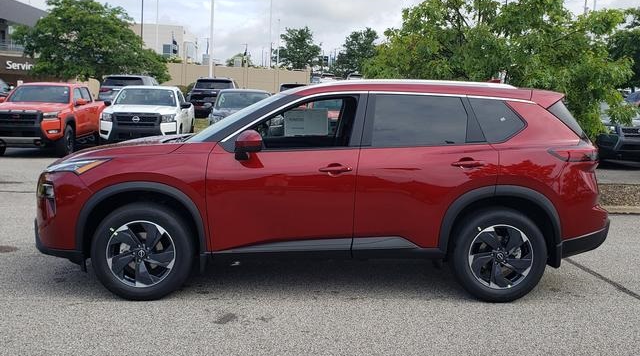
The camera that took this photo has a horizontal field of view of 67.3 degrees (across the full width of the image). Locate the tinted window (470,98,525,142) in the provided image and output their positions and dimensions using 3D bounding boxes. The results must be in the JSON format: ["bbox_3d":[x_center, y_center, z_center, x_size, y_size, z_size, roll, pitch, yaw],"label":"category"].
[{"bbox_3d":[1.373,-0.447,3.740,0.450,0.370,0.060,2,-8,-6],"label":"tinted window"}]

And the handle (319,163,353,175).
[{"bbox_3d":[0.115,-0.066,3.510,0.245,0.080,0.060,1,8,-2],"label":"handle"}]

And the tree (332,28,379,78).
[{"bbox_3d":[3.500,-11.500,47.000,5.200,6.400,5.000,1,8,0],"label":"tree"}]

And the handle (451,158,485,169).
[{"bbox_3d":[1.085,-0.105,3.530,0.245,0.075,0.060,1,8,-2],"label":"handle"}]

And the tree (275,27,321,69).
[{"bbox_3d":[-2.808,-14.978,60.000,5.400,7.000,5.400,2,6,0],"label":"tree"}]

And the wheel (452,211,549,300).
[{"bbox_3d":[1.377,0.584,3.786,0.735,0.735,0.240,1,6,-2],"label":"wheel"}]

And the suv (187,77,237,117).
[{"bbox_3d":[-4.700,-3.600,21.600,1.930,1.750,4.800,0,8,-11],"label":"suv"}]

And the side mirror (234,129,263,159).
[{"bbox_3d":[-0.515,-0.241,3.460,0.180,0.210,0.240,1,6,-3],"label":"side mirror"}]

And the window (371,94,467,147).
[{"bbox_3d":[0.737,-0.432,3.580,0.720,0.400,0.060,1,-8,-2],"label":"window"}]

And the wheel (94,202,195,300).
[{"bbox_3d":[-1.325,0.553,3.682,0.735,0.735,0.240,1,6,-2],"label":"wheel"}]

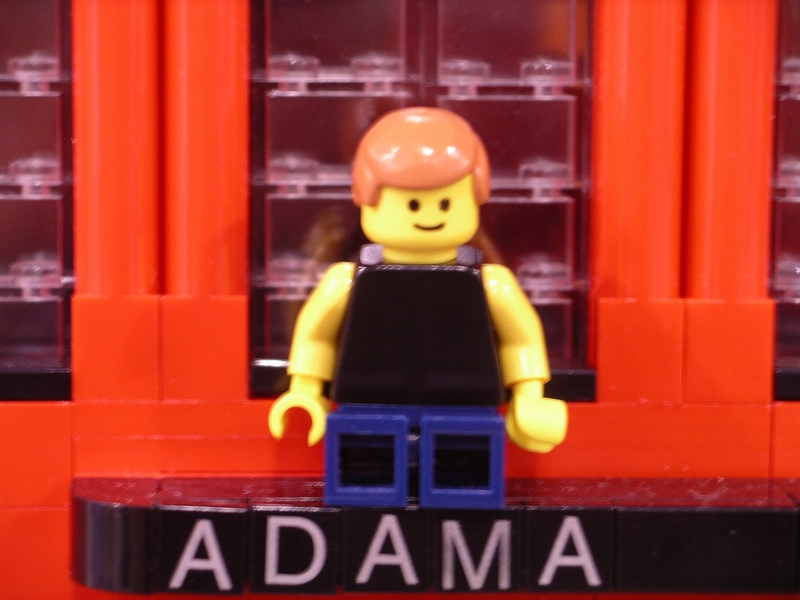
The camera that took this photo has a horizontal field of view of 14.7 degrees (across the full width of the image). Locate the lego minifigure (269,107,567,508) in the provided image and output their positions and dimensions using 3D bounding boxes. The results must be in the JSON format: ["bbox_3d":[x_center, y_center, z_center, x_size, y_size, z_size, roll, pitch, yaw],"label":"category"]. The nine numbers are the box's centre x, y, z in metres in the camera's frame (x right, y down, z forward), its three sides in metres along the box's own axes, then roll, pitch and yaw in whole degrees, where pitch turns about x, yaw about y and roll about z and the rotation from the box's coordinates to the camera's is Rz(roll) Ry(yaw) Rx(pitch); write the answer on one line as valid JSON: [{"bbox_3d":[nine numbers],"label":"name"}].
[{"bbox_3d":[0.002,0.000,0.274,0.027,0.034,0.018,1,8,3],"label":"lego minifigure"}]

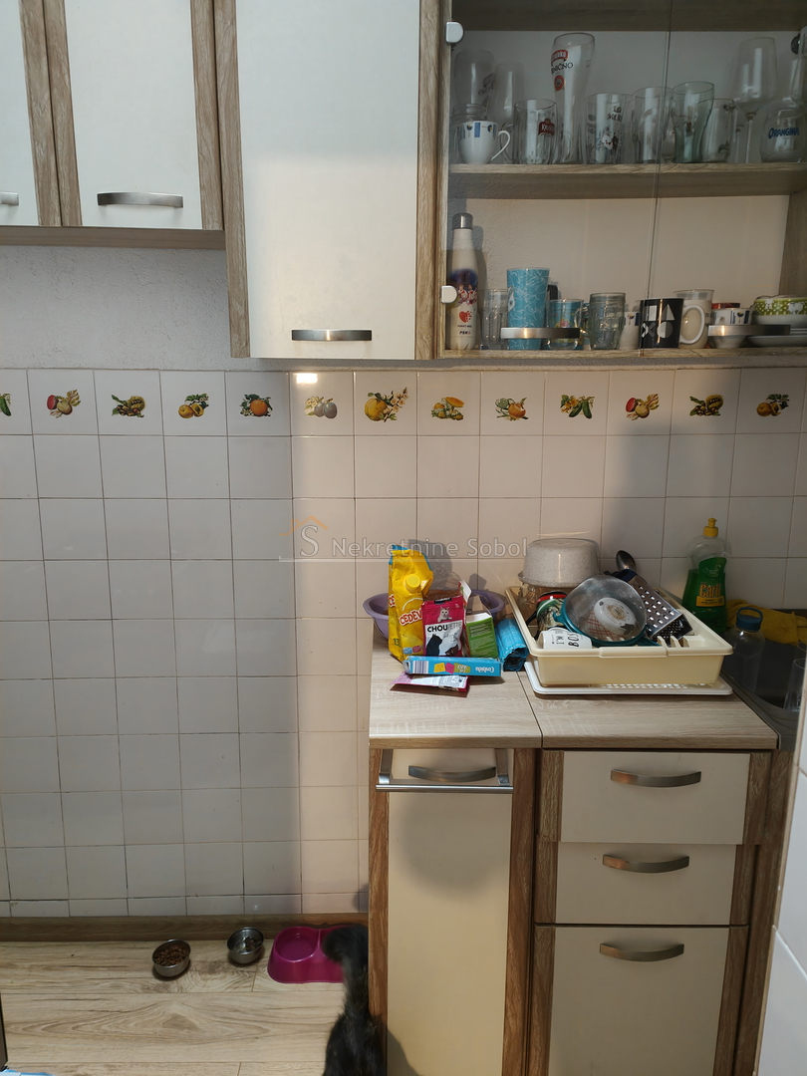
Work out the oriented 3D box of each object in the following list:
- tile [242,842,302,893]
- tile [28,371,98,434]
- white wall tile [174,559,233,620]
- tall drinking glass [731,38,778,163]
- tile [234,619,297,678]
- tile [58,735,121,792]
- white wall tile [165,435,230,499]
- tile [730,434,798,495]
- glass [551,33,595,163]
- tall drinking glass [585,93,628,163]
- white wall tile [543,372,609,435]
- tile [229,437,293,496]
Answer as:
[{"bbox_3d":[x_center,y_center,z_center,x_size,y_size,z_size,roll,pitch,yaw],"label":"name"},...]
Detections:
[{"bbox_3d":[-0.347,0.879,2.071,0.150,0.150,0.008,0,10,-1],"label":"tile"},{"bbox_3d":[-0.798,-0.315,1.825,0.150,0.150,0.009,0,11,-1],"label":"tile"},{"bbox_3d":[-0.496,0.128,1.928,0.150,0.150,0.009,0,10,-1],"label":"white wall tile"},{"bbox_3d":[0.706,-0.855,1.563,0.085,0.238,0.085,0,10,-1],"label":"tall drinking glass"},{"bbox_3d":[-0.344,0.276,1.966,0.149,0.149,0.008,0,11,-1],"label":"tile"},{"bbox_3d":[-0.802,0.577,1.986,0.150,0.150,0.009,0,11,-1],"label":"tile"},{"bbox_3d":[-0.501,-0.172,1.891,0.150,0.150,0.008,0,11,-1],"label":"white wall tile"},{"bbox_3d":[0.880,-0.177,1.889,0.150,0.150,0.009,0,10,-1],"label":"tile"},{"bbox_3d":[0.348,-0.883,1.603,0.086,0.237,0.086,0,11,-1],"label":"glass"},{"bbox_3d":[0.418,-0.830,1.609,0.086,0.134,0.086,0,11,-1],"label":"tall drinking glass"},{"bbox_3d":[0.416,-0.324,1.871,0.150,0.150,0.008,0,11,-1],"label":"white wall tile"},{"bbox_3d":[-0.341,-0.168,1.861,0.150,0.150,0.009,0,11,-1],"label":"tile"}]

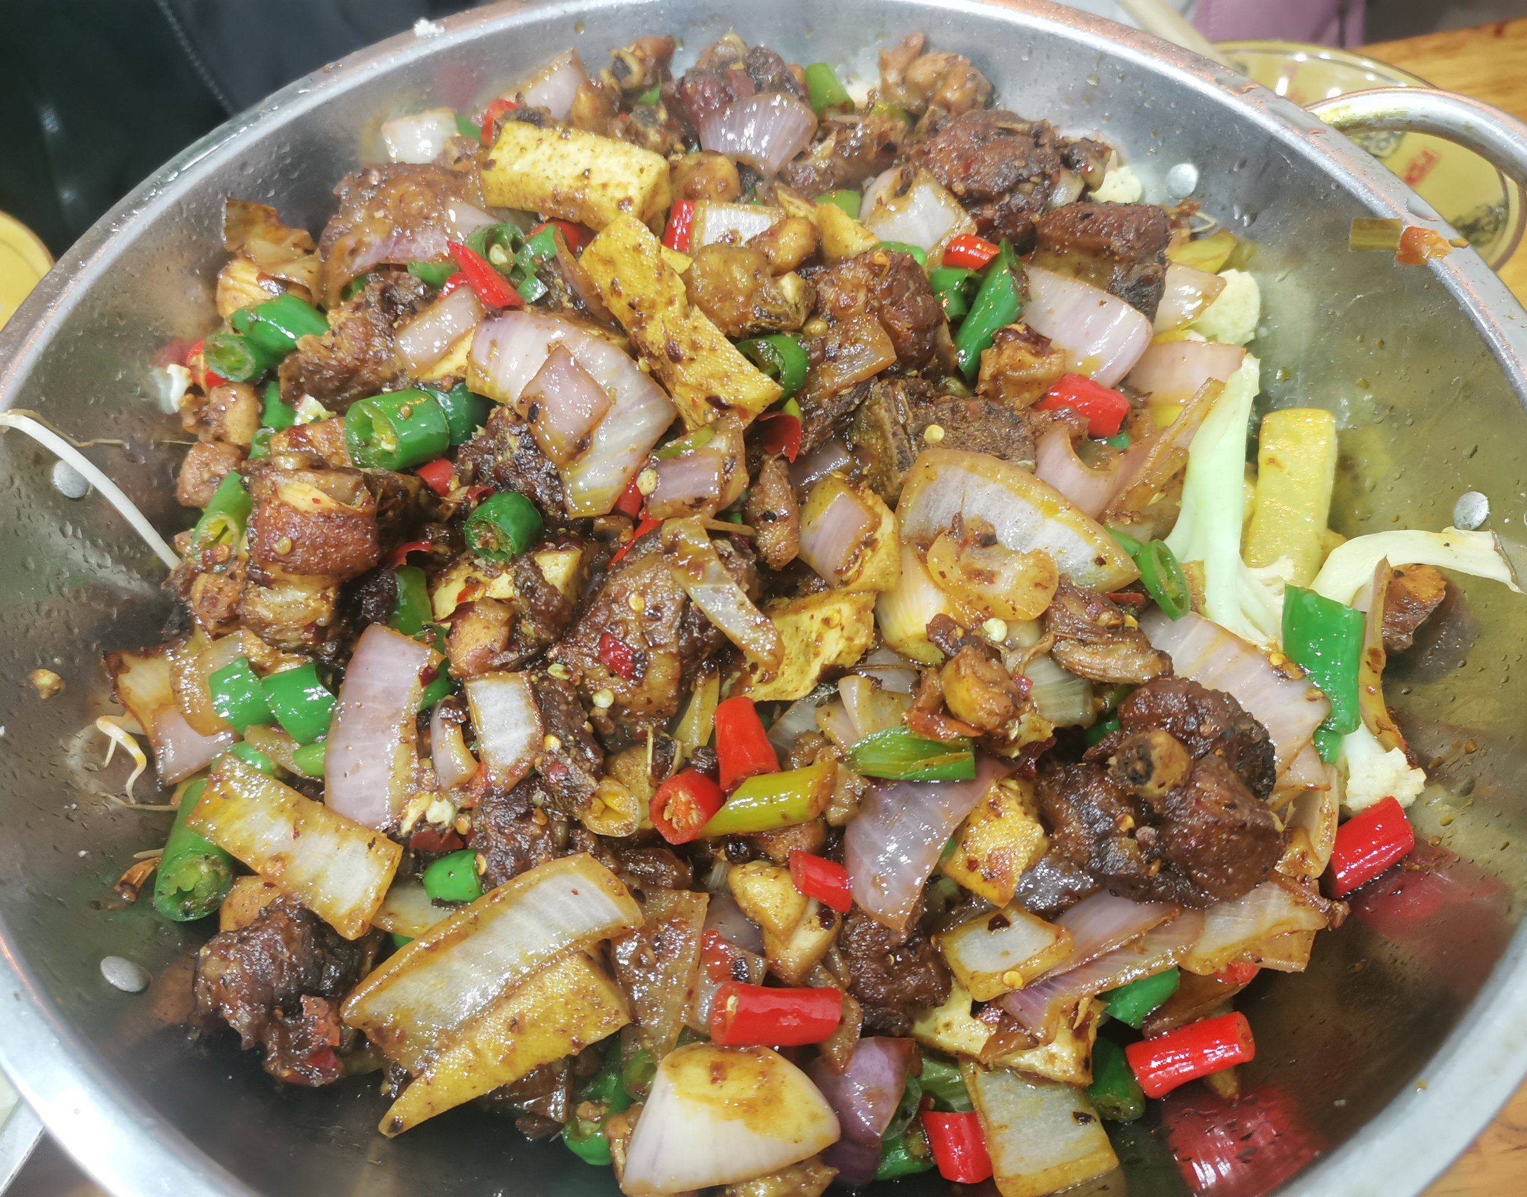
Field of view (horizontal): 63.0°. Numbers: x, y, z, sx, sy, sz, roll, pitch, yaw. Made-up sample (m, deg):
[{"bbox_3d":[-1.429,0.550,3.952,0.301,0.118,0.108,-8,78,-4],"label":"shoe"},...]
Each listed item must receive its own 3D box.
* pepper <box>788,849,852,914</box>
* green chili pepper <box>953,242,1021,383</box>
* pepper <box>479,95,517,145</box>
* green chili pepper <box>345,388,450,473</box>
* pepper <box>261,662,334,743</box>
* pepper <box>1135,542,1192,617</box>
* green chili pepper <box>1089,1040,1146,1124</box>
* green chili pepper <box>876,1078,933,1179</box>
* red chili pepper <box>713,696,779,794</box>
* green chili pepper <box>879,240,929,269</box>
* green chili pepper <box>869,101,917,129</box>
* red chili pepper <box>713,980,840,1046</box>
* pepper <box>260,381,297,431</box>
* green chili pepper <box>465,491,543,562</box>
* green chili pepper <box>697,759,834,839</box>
[{"bbox_3d":[0.010,0.052,0.229,0.013,0.008,0.009,29,62,18],"label":"pepper"},{"bbox_3d":[0.056,-0.071,0.309,0.012,0.012,0.035,24,84,16],"label":"green chili pepper"},{"bbox_3d":[-0.082,-0.146,0.383,0.012,0.012,0.015,12,59,9],"label":"pepper"},{"bbox_3d":[-0.085,-0.040,0.292,0.018,0.017,0.017,35,36,21],"label":"green chili pepper"},{"bbox_3d":[-0.102,0.023,0.272,0.013,0.012,0.015,-23,60,-13],"label":"pepper"},{"bbox_3d":[0.085,-0.004,0.266,0.004,0.013,0.017,-27,46,38],"label":"pepper"},{"bbox_3d":[0.071,0.097,0.251,0.011,0.011,0.017,-4,58,-1],"label":"green chili pepper"},{"bbox_3d":[0.028,0.104,0.244,0.013,0.013,0.019,10,59,7],"label":"green chili pepper"},{"bbox_3d":[-0.004,0.028,0.238,0.011,0.011,0.021,-9,57,-6],"label":"red chili pepper"},{"bbox_3d":[0.036,-0.086,0.321,0.017,0.014,0.014,11,59,8],"label":"green chili pepper"},{"bbox_3d":[0.036,-0.136,0.352,0.016,0.011,0.011,0,57,1],"label":"green chili pepper"},{"bbox_3d":[0.003,0.082,0.245,0.025,0.011,0.011,-2,57,2],"label":"red chili pepper"},{"bbox_3d":[-0.130,-0.051,0.334,0.012,0.012,0.016,-17,59,-10],"label":"pepper"},{"bbox_3d":[-0.057,-0.016,0.271,0.013,0.013,0.010,24,50,16],"label":"green chili pepper"},{"bbox_3d":[0.001,0.038,0.235,0.026,0.010,0.010,-12,57,-5],"label":"green chili pepper"}]

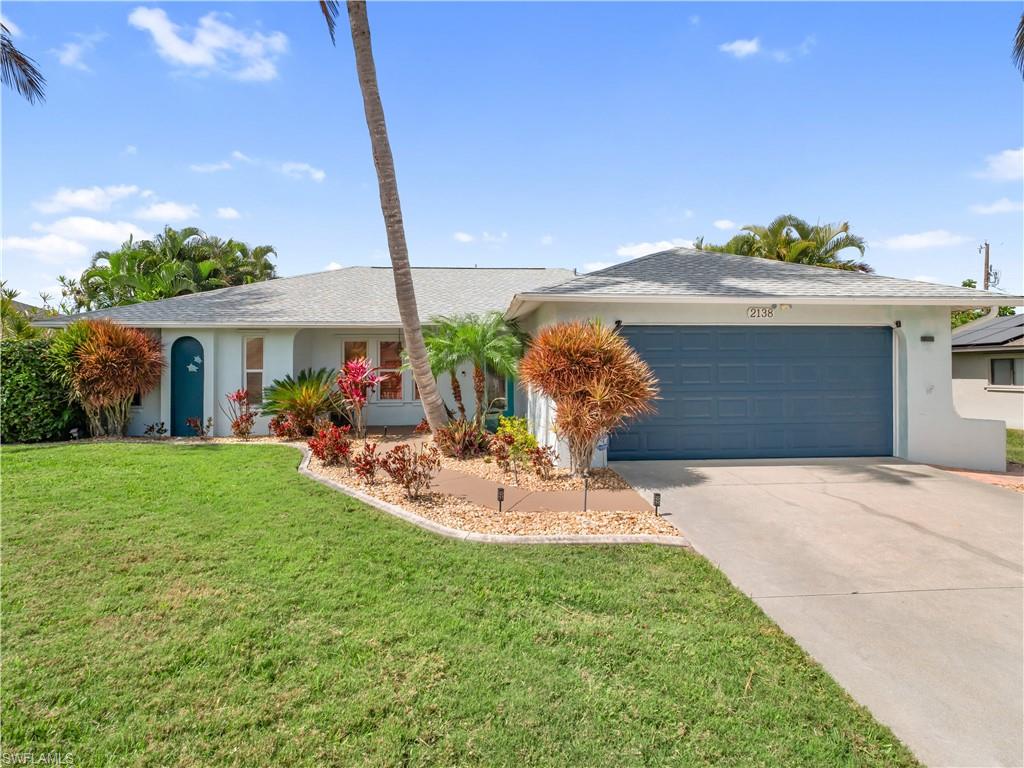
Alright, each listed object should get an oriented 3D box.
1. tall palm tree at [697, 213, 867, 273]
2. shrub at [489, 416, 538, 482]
[{"bbox_3d":[9.200,-2.270,18.000,5.200,6.900,4.900,0,0,0],"label":"tall palm tree"},{"bbox_3d":[0.030,0.880,7.350,0.650,0.860,0.620,0,0,0],"label":"shrub"}]

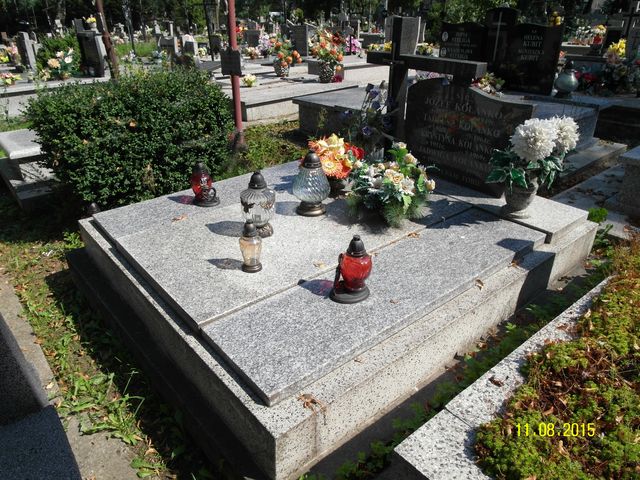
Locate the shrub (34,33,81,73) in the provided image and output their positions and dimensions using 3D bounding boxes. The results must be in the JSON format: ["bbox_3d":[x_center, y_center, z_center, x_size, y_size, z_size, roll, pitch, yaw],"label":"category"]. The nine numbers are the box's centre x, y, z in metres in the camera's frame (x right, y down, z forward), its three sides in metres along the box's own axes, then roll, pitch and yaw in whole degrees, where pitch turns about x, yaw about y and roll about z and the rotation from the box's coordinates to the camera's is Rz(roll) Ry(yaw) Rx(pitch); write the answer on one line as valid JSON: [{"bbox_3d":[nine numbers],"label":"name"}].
[{"bbox_3d":[-4.955,-3.452,8.244,0.780,0.800,0.820,-20,34,-36],"label":"shrub"}]

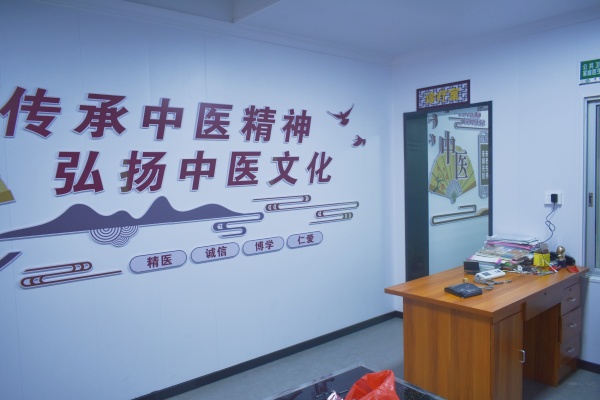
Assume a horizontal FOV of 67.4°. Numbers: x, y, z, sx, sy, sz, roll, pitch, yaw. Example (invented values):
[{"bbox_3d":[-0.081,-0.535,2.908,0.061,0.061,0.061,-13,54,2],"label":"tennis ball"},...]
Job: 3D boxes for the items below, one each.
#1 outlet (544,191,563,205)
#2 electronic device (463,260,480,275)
[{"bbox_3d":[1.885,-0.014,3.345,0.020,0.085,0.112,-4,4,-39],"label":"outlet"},{"bbox_3d":[1.206,0.479,3.151,0.100,0.074,0.065,-1,4,16],"label":"electronic device"}]

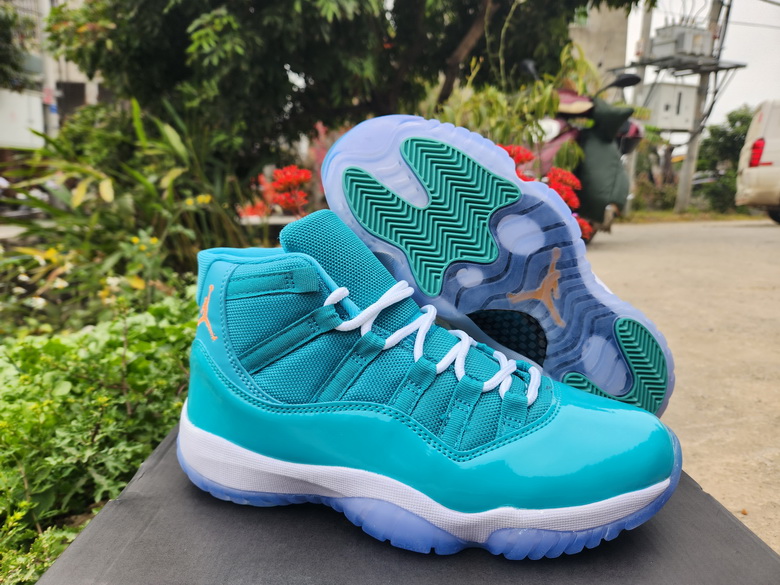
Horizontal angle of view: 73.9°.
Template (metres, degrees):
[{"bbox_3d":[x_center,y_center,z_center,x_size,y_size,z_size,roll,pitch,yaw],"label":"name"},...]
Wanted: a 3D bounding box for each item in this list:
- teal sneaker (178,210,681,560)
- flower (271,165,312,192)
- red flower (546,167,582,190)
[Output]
[{"bbox_3d":[0.014,0.037,0.295,0.298,0.166,0.110,2,10,10],"label":"teal sneaker"},{"bbox_3d":[-0.247,-0.286,1.300,0.105,0.070,0.097,-2,10,-10],"label":"flower"},{"bbox_3d":[0.453,-0.296,1.350,0.091,0.065,0.087,3,10,18],"label":"red flower"}]

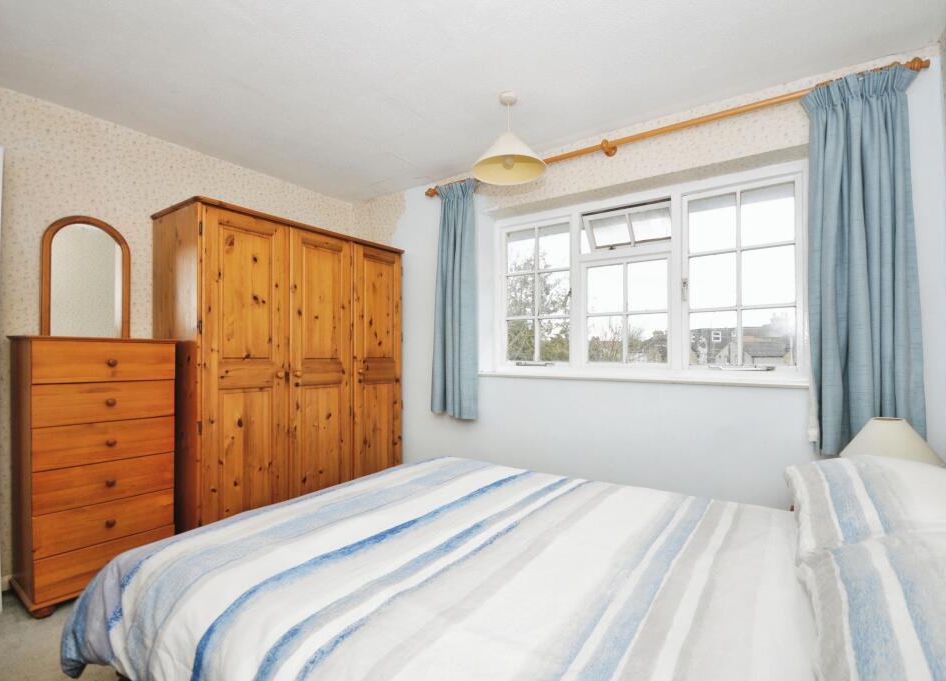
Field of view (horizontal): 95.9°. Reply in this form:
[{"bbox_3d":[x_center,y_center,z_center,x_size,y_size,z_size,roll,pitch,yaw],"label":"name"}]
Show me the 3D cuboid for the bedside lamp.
[{"bbox_3d":[1.457,0.449,1.482,0.274,0.360,0.274,-1,-1,35],"label":"bedside lamp"}]

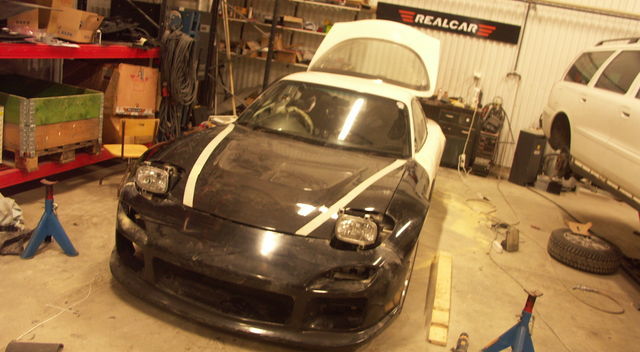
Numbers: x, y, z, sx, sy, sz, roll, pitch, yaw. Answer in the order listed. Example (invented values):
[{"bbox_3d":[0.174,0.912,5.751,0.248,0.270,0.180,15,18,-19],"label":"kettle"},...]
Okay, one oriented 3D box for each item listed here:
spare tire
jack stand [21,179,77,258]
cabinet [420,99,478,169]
[{"bbox_3d":[2.372,0.674,4.637,0.600,0.200,0.600,13,15,13],"label":"spare tire"},{"bbox_3d":[-1.684,0.244,3.233,0.280,0.460,0.231,0,17,-31],"label":"jack stand"},{"bbox_3d":[1.843,-0.636,7.808,0.950,0.900,0.500,13,15,13],"label":"cabinet"}]

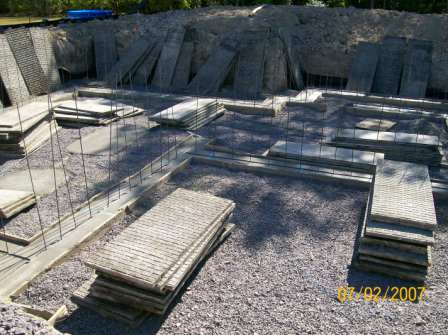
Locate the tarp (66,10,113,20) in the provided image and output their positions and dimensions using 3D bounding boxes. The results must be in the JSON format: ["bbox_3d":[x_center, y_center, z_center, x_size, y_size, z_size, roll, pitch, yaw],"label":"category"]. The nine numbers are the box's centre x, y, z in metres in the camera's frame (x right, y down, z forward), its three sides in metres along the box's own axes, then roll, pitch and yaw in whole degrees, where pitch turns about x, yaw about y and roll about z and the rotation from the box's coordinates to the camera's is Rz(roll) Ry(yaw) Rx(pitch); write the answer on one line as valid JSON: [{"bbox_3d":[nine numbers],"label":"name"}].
[{"bbox_3d":[-6.778,-7.641,23.365,2.300,0.450,1.600,-6,21,-14],"label":"tarp"}]

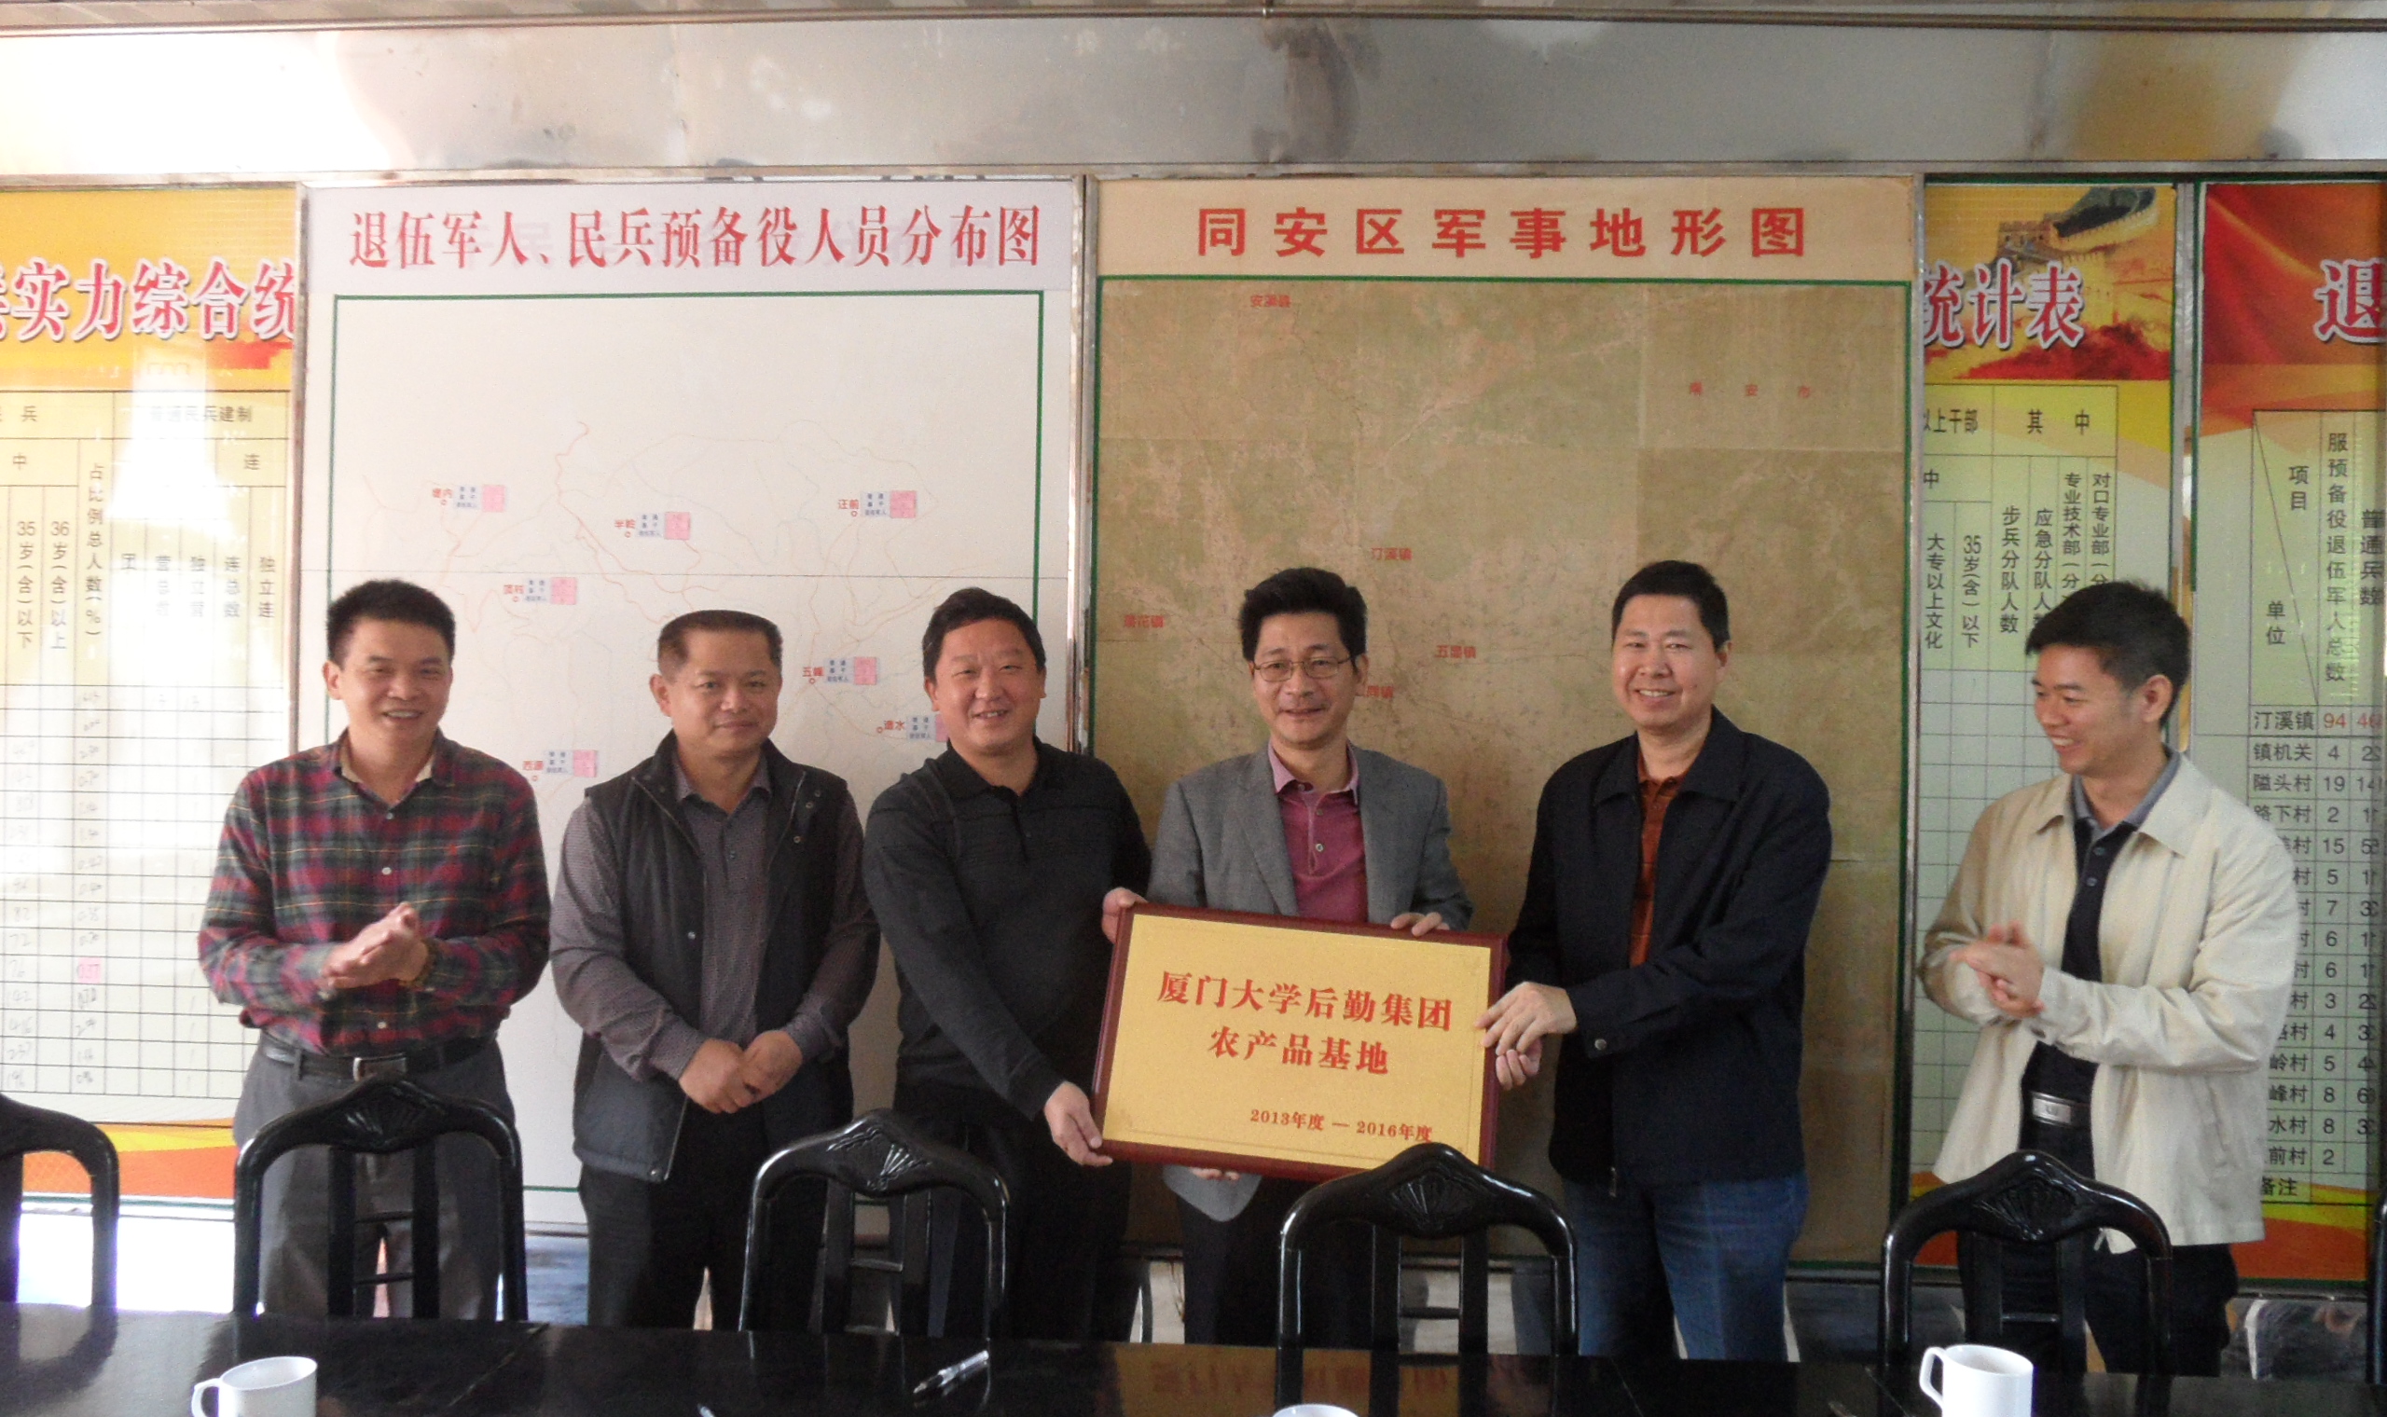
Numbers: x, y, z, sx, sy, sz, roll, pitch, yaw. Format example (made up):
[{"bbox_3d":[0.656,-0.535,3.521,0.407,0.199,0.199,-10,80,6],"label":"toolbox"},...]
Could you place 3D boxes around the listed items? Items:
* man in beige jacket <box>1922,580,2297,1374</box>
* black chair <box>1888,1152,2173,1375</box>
[{"bbox_3d":[1.286,0.662,2.330,0.390,1.690,0.490,1,0,-40],"label":"man in beige jacket"},{"bbox_3d":[0.935,0.998,1.692,0.410,0.979,0.470,1,1,3],"label":"black chair"}]

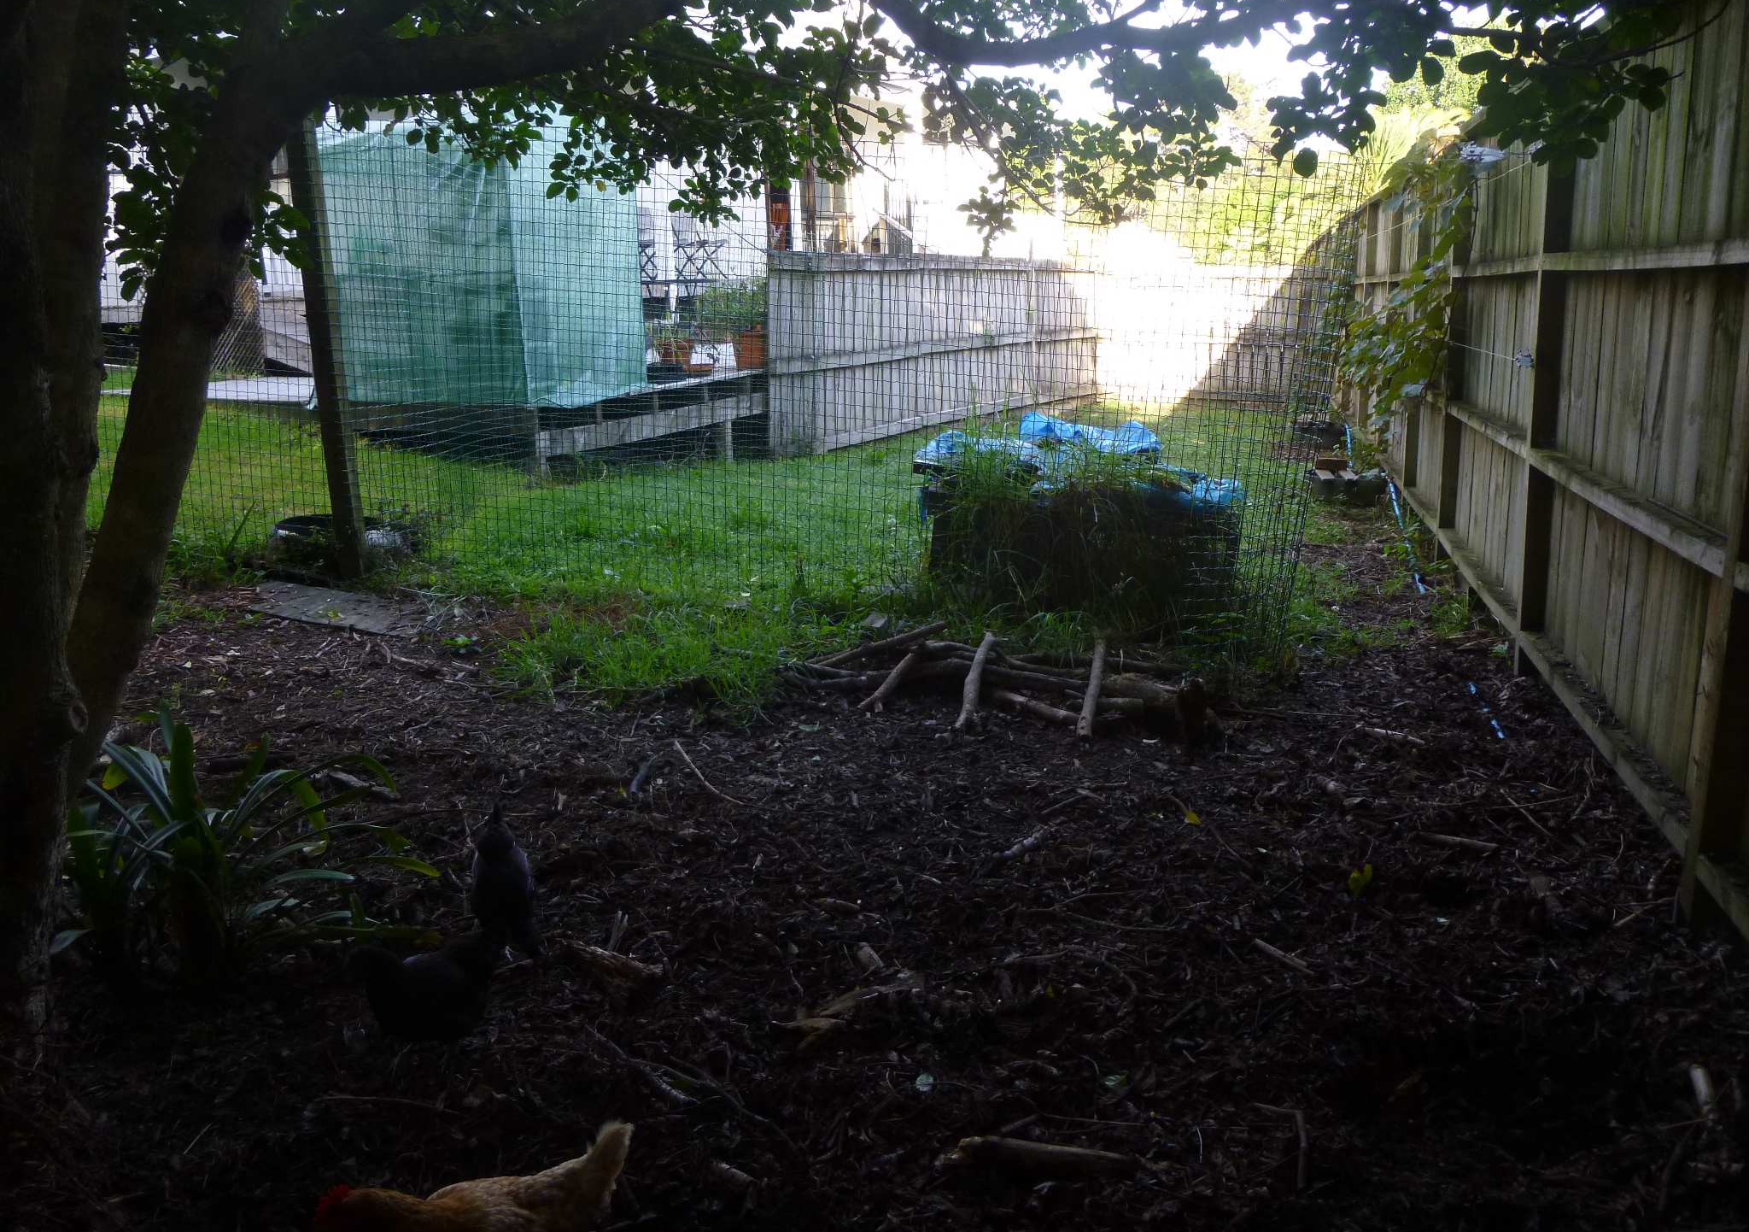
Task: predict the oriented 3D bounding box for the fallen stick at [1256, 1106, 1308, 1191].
[{"bbox_3d":[0.581,0.760,1.813,0.084,0.022,0.189,2,14,16],"label":"fallen stick"}]

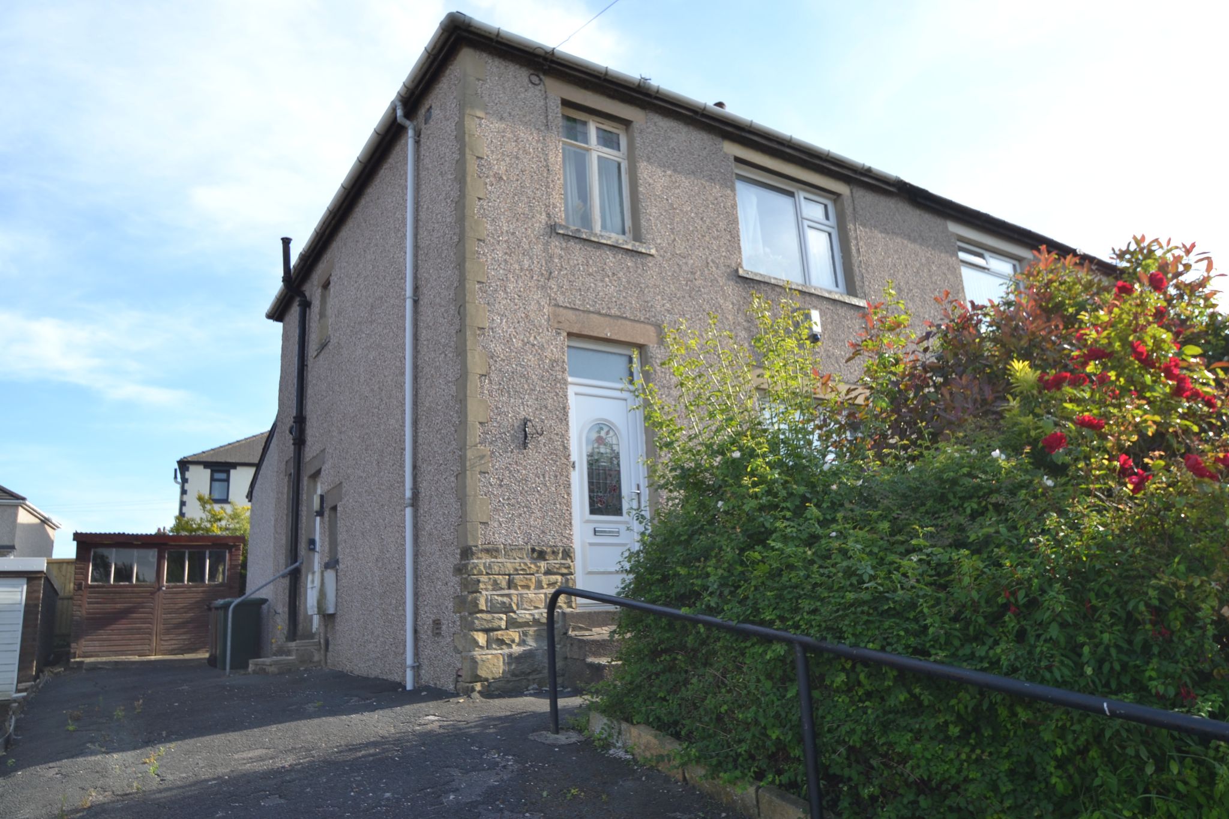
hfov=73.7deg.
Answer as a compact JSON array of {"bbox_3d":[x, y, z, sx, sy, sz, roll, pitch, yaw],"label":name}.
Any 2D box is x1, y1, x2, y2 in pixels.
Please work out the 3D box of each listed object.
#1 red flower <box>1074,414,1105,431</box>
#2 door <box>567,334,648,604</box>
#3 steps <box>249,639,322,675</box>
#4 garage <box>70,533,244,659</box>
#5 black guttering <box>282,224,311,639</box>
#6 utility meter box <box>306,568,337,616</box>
[{"bbox_3d":[1.682,0.046,2.900,0.105,0.060,0.095,-11,-16,30],"label":"red flower"},{"bbox_3d":[-0.047,0.577,7.751,0.860,2.520,0.090,6,-17,-33],"label":"door"},{"bbox_3d":[-4.224,3.147,10.454,0.620,0.360,1.180,6,-17,-33],"label":"steps"},{"bbox_3d":[-9.411,3.851,16.599,2.720,2.120,4.400,6,-17,-33],"label":"garage"},{"bbox_3d":[-4.636,0.308,11.661,0.500,5.870,0.160,6,-17,-33],"label":"black guttering"},{"bbox_3d":[-3.534,2.211,9.923,0.202,0.545,0.500,6,-17,-33],"label":"utility meter box"}]

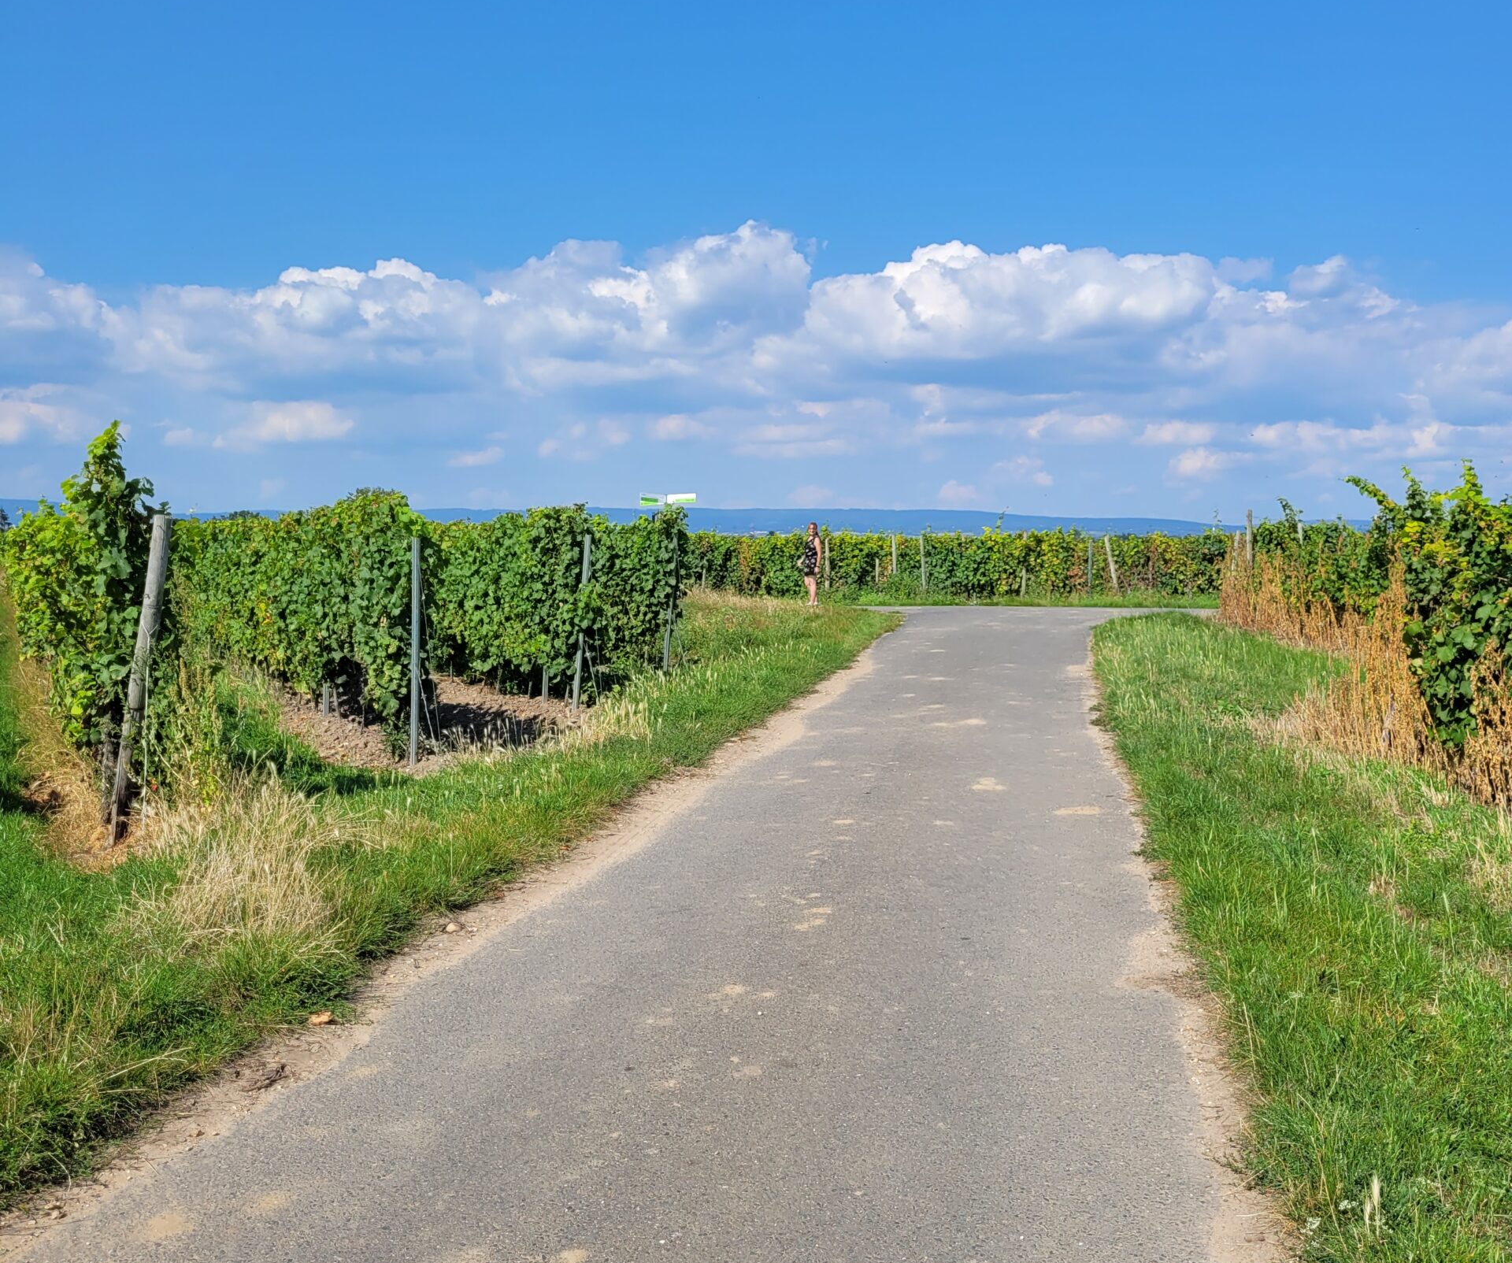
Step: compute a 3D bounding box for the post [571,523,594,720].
[{"bbox_3d":[-1.572,-0.071,13.628,0.060,1.640,0.060,1,10,-28],"label":"post"}]

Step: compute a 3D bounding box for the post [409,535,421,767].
[{"bbox_3d":[-2.426,0.149,10.769,0.057,1.640,0.057,-1,6,-28],"label":"post"}]

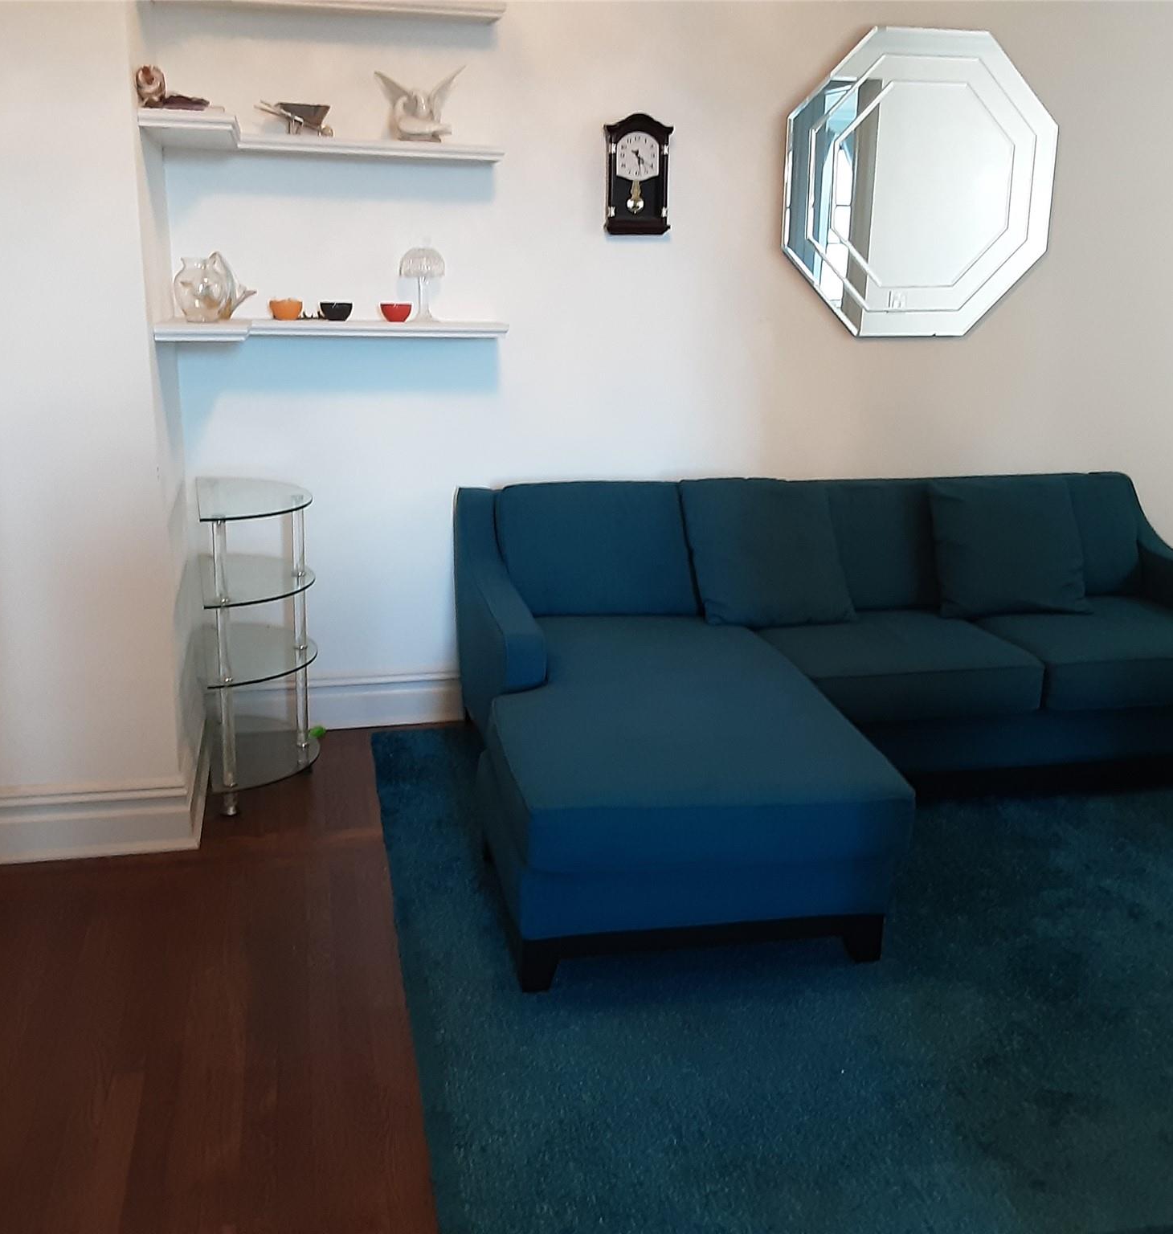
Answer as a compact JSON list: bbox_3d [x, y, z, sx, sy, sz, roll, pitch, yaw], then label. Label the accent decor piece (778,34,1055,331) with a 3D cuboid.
[{"bbox_3d":[1.096,-1.396,4.324,0.945,0.955,0.025,-3,15,-14],"label":"accent decor piece"}]

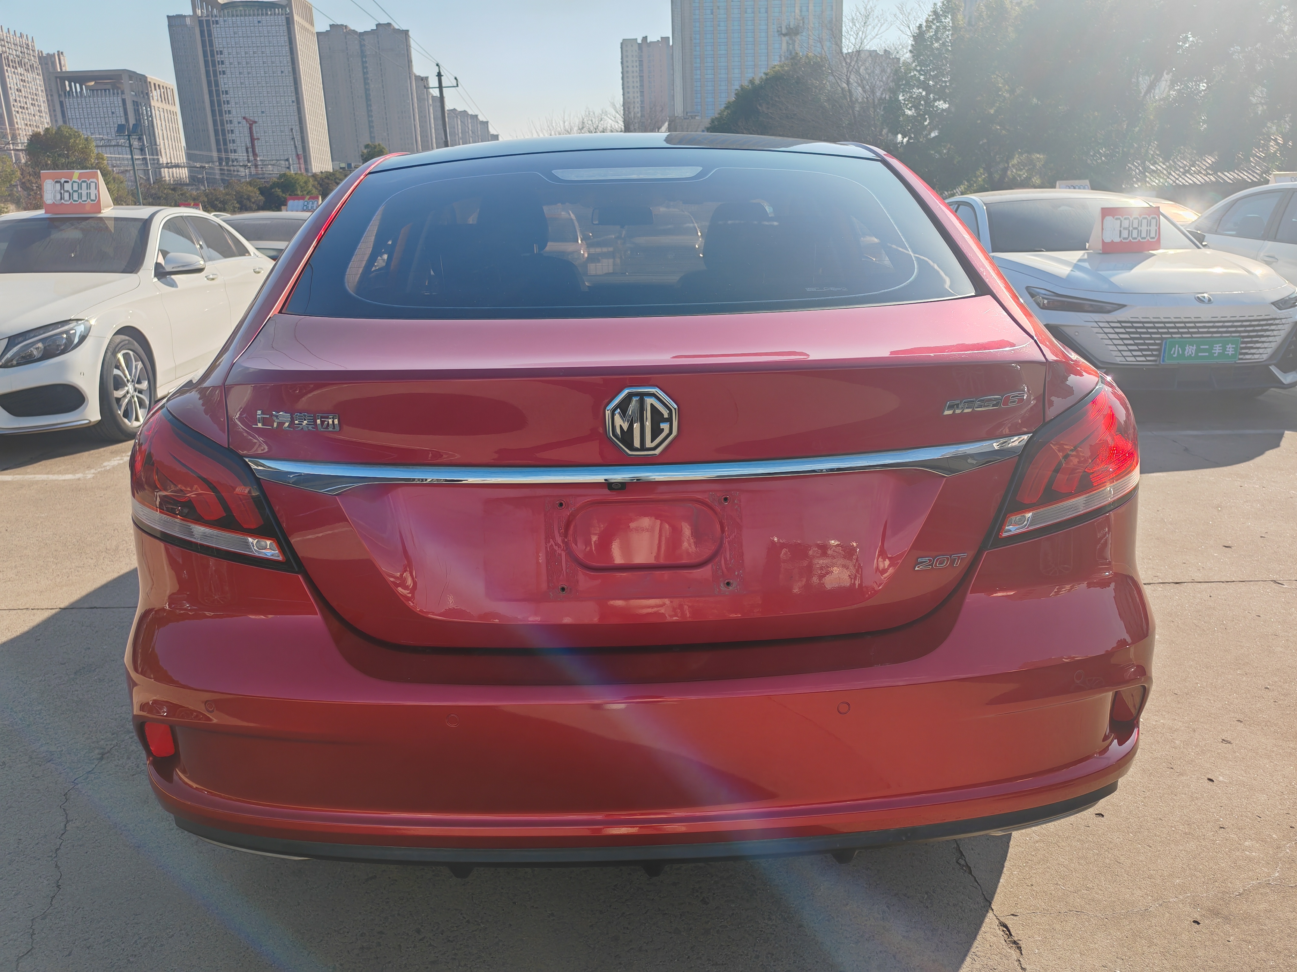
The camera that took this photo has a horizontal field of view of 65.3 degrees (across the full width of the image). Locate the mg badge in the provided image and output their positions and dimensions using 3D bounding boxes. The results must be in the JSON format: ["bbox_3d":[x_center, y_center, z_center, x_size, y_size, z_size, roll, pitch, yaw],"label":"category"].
[{"bbox_3d":[-0.009,-0.082,1.297,0.091,0.089,0.016,-2,15,-1],"label":"mg badge"}]

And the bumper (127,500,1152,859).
[{"bbox_3d":[-0.006,0.283,1.586,1.800,0.430,0.520,-2,15,-1],"label":"bumper"}]

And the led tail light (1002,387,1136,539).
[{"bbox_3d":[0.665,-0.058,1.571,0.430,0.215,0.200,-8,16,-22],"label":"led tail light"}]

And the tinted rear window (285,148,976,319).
[{"bbox_3d":[-0.036,-0.473,1.812,1.110,0.090,0.720,-3,38,0],"label":"tinted rear window"}]

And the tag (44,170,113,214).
[{"bbox_3d":[-4.246,-2.174,7.480,0.420,0.305,0.190,-4,15,-5],"label":"tag"}]

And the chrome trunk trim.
[{"bbox_3d":[-0.010,-0.026,1.364,1.110,0.055,0.160,-2,15,-1],"label":"chrome trunk trim"}]

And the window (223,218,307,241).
[{"bbox_3d":[-4.728,-3.222,12.708,1.240,0.120,0.600,-3,44,0],"label":"window"}]

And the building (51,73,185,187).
[{"bbox_3d":[-224.986,-141.068,440.599,29.000,67.500,48.000,-3,15,0],"label":"building"}]

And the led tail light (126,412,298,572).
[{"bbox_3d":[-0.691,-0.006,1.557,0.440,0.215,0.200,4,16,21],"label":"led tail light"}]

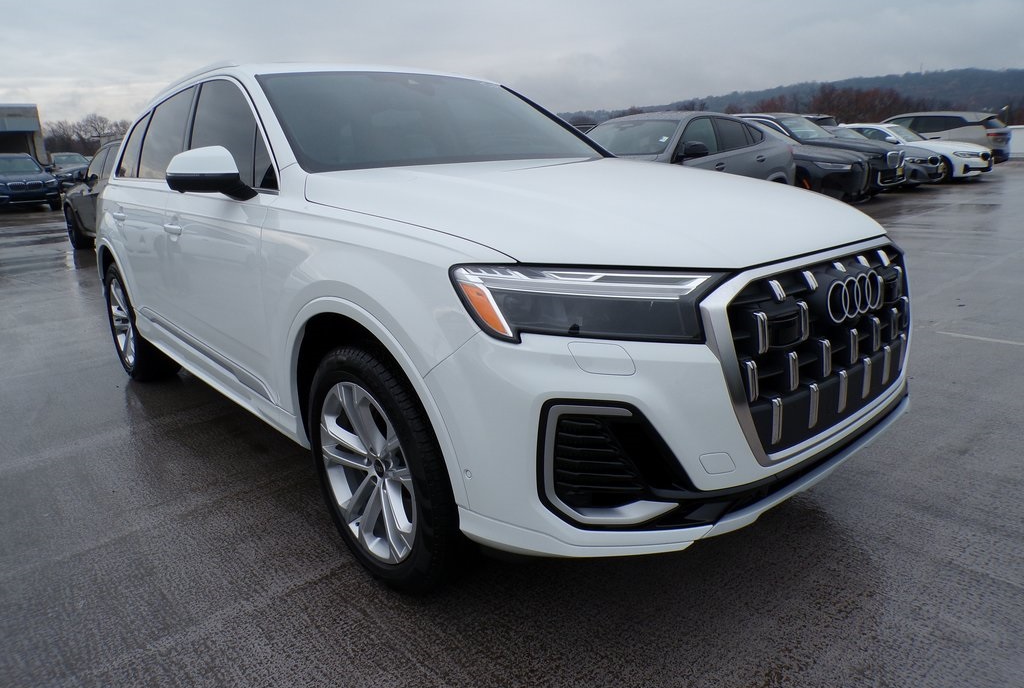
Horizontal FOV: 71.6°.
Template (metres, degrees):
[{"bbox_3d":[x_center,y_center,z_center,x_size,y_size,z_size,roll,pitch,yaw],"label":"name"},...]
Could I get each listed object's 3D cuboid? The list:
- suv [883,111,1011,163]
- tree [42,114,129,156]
[{"bbox_3d":[12.689,-6.367,22.345,1.970,1.690,4.950,-16,21,-40],"label":"suv"},{"bbox_3d":[-35.960,-17.030,60.000,7.500,5.500,6.500,-11,17,-28],"label":"tree"}]

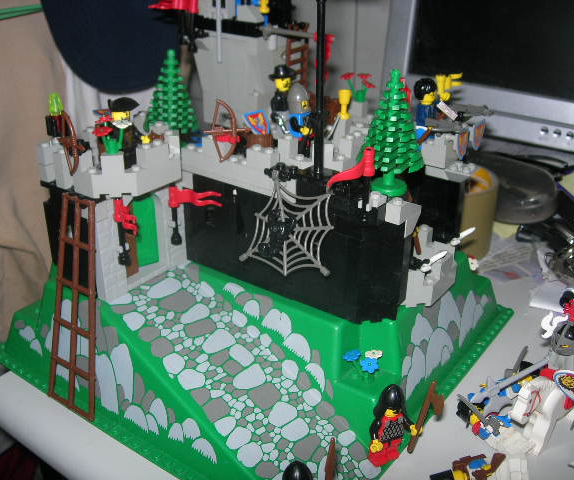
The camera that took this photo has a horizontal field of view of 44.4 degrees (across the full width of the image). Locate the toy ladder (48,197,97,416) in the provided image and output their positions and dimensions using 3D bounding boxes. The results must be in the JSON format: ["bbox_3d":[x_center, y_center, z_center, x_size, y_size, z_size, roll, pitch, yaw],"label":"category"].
[{"bbox_3d":[-0.117,0.037,0.389,0.041,0.127,0.004,17,18,34],"label":"toy ladder"}]

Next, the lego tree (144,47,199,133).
[{"bbox_3d":[-0.070,-0.086,0.438,0.036,0.065,0.036,0,26,0],"label":"lego tree"}]

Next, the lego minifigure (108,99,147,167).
[{"bbox_3d":[-0.095,-0.062,0.419,0.016,0.043,0.025,19,32,34],"label":"lego minifigure"}]

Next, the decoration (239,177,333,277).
[{"bbox_3d":[-0.002,-0.006,0.376,0.057,0.060,0.007,11,28,21],"label":"decoration"}]

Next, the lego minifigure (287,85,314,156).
[{"bbox_3d":[0.008,-0.070,0.413,0.017,0.043,0.025,21,33,36],"label":"lego minifigure"}]

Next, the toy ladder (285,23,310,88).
[{"bbox_3d":[0.008,-0.119,0.481,0.005,0.056,0.022,18,31,33],"label":"toy ladder"}]

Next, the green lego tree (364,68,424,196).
[{"bbox_3d":[0.056,-0.056,0.362,0.036,0.065,0.036,0,26,0],"label":"green lego tree"}]

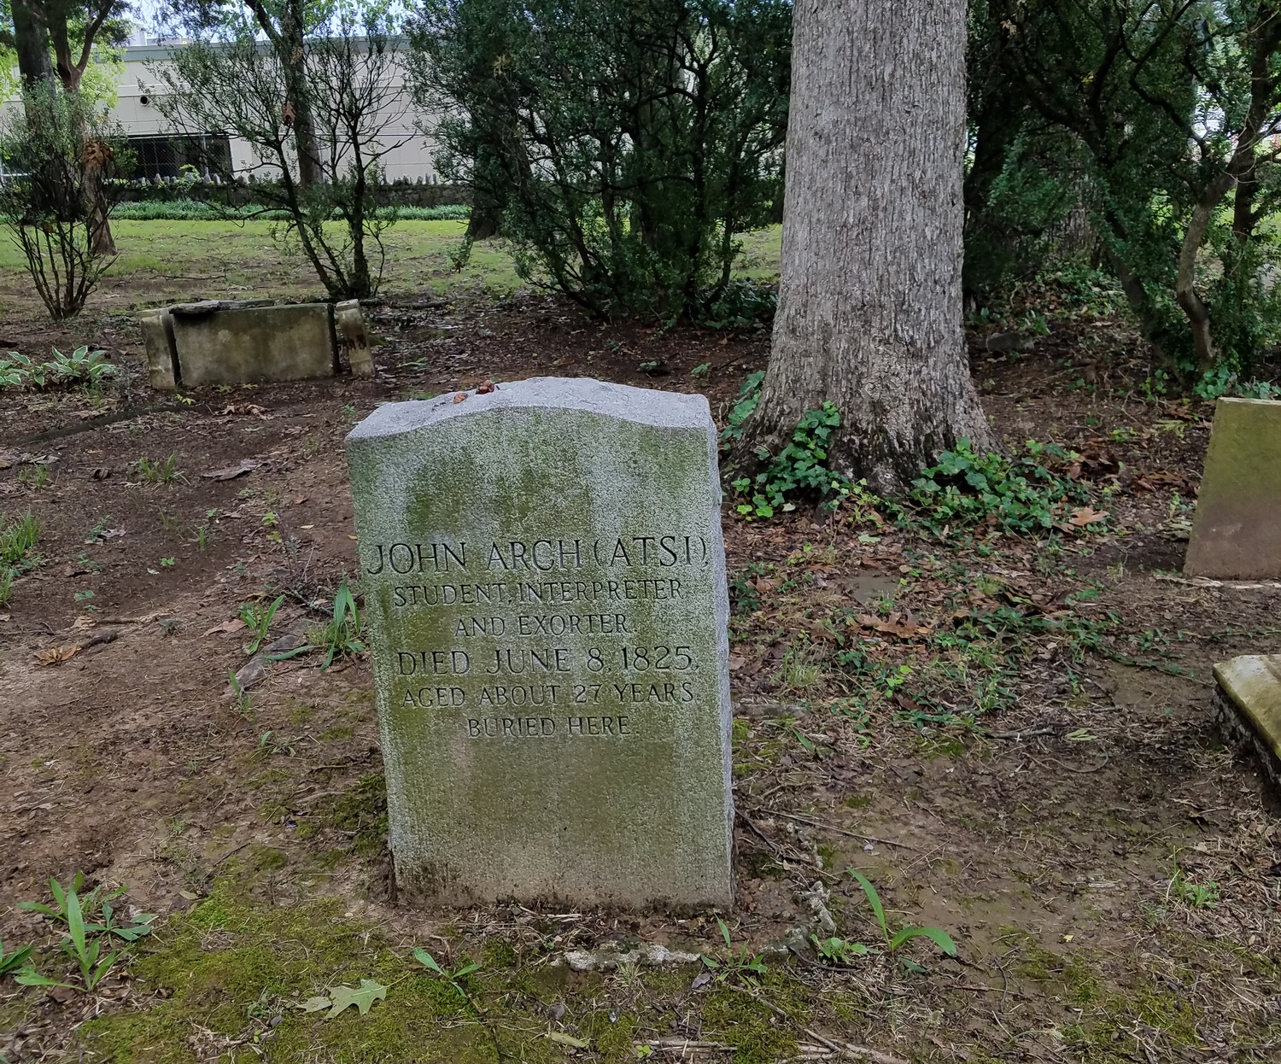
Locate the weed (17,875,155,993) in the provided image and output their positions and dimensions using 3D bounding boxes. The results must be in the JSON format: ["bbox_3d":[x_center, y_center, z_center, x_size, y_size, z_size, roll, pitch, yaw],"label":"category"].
[{"bbox_3d":[-0.972,0.704,2.263,0.215,0.130,0.160,0,17,0],"label":"weed"}]

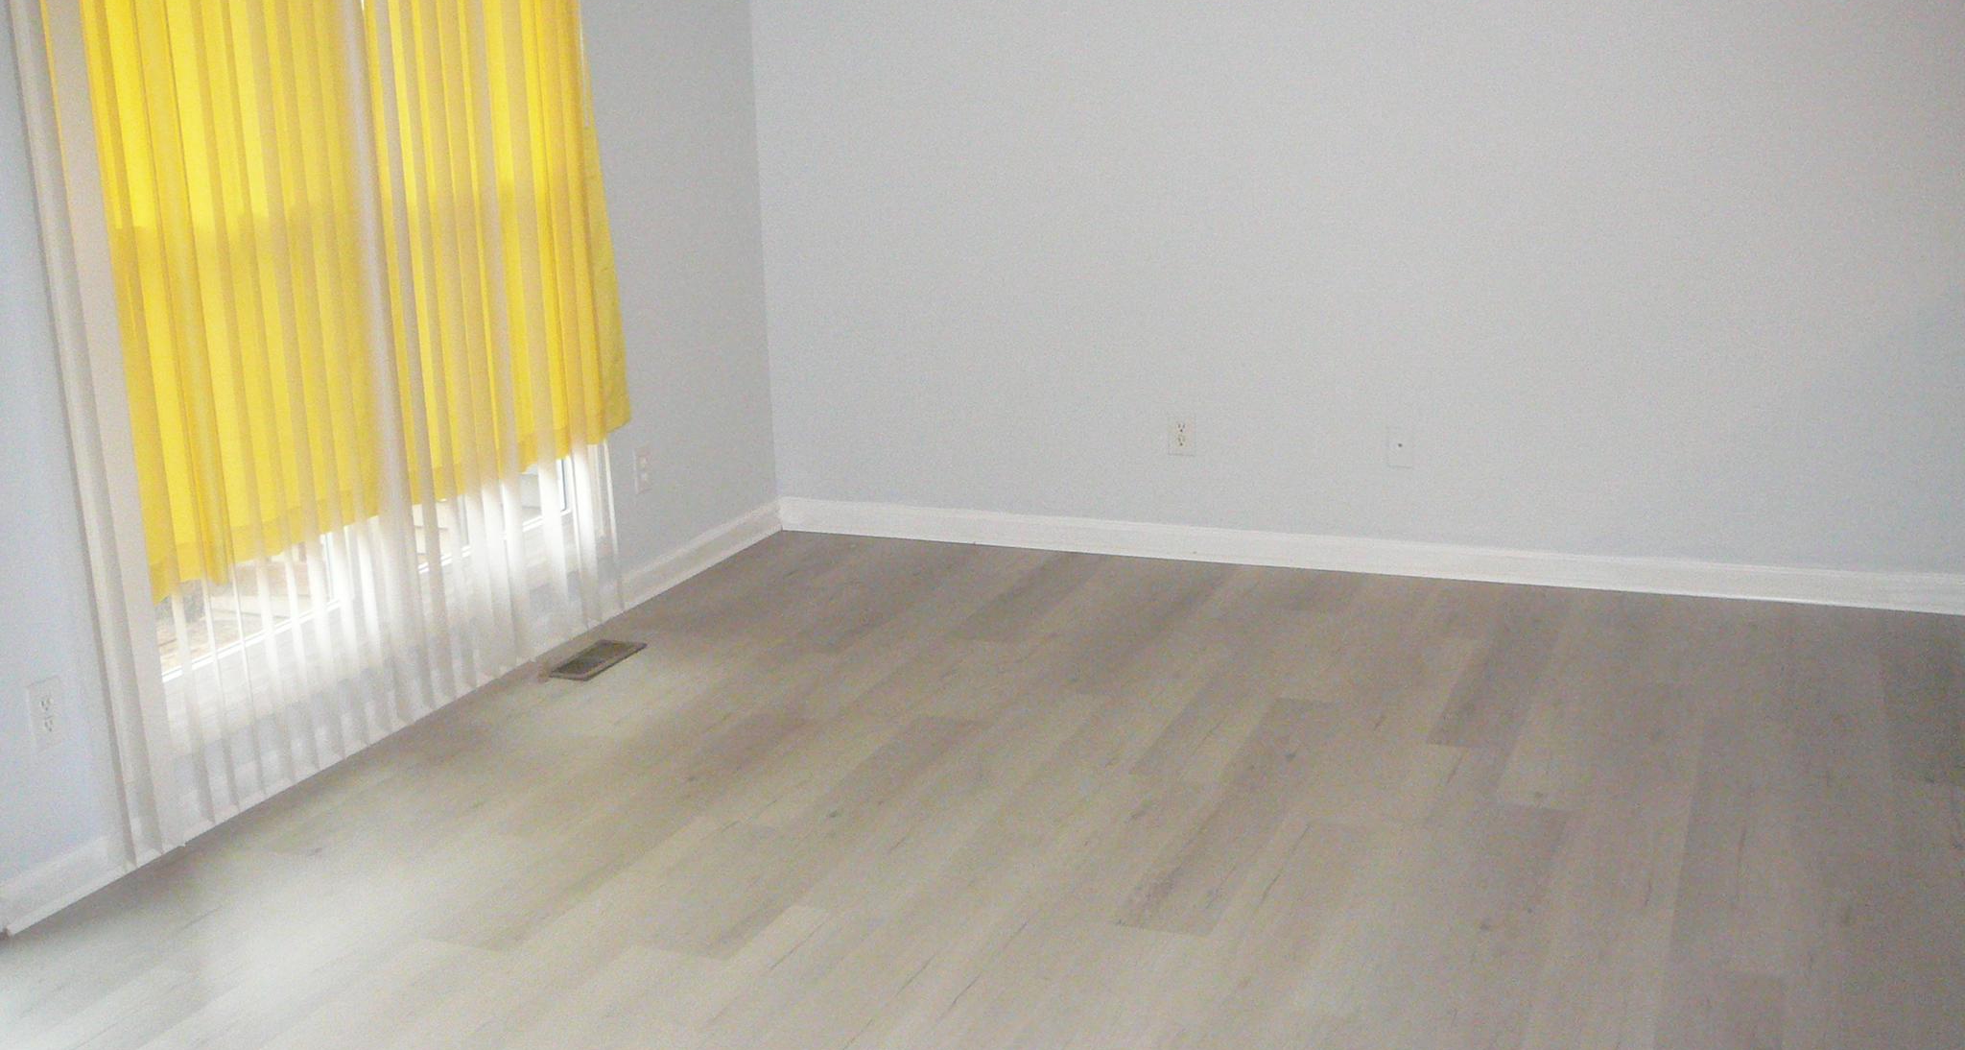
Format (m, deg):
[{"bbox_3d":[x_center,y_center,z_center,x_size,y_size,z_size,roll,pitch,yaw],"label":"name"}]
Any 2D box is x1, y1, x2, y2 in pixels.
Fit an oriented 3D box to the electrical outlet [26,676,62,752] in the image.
[{"bbox_3d":[-1.580,0.323,3.360,0.010,0.114,0.070,4,15,21],"label":"electrical outlet"}]

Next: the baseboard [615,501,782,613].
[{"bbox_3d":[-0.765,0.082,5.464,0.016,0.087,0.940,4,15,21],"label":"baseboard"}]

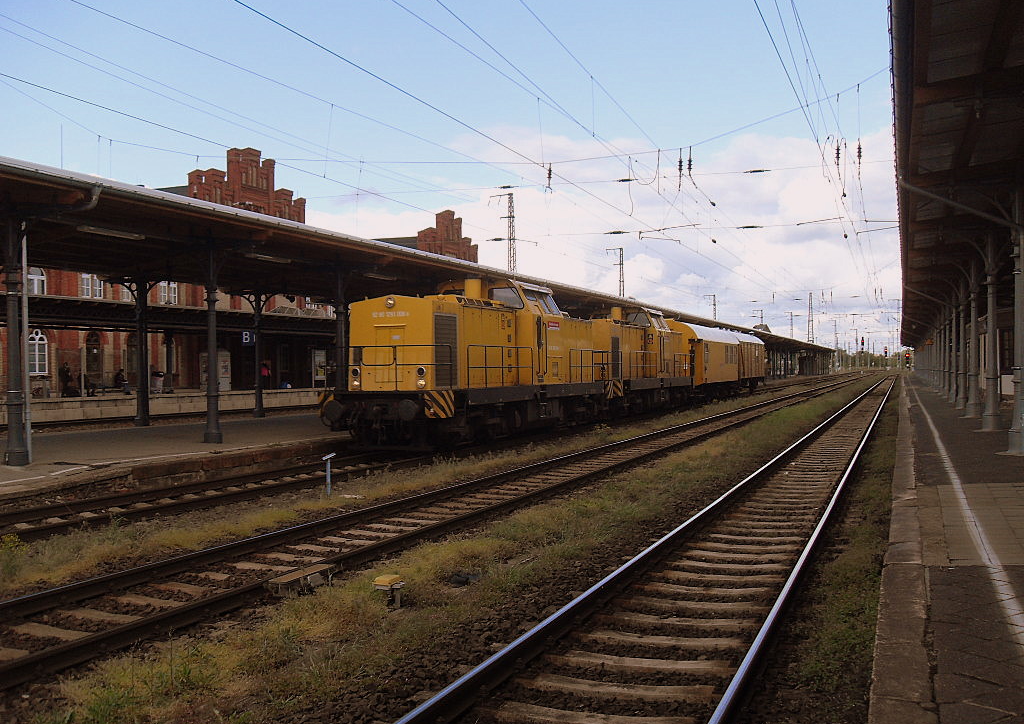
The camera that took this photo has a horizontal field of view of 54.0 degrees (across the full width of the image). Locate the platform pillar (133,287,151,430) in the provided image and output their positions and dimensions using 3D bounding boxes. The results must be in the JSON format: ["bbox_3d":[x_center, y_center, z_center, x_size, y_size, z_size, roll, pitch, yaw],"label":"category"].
[{"bbox_3d":[-10.930,-0.240,29.700,0.420,4.250,0.420,0,0,22],"label":"platform pillar"}]

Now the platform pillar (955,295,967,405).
[{"bbox_3d":[15.300,-0.450,34.300,0.380,4.050,0.380,0,0,22],"label":"platform pillar"}]

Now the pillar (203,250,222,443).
[{"bbox_3d":[-6.760,-0.420,22.700,0.390,4.450,0.390,0,0,22],"label":"pillar"}]

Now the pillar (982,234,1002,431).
[{"bbox_3d":[10.740,-0.660,22.500,0.390,4.380,0.390,0,0,22],"label":"pillar"}]

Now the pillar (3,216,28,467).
[{"bbox_3d":[-8.560,-0.360,17.300,0.380,4.280,0.380,0,0,22],"label":"pillar"}]

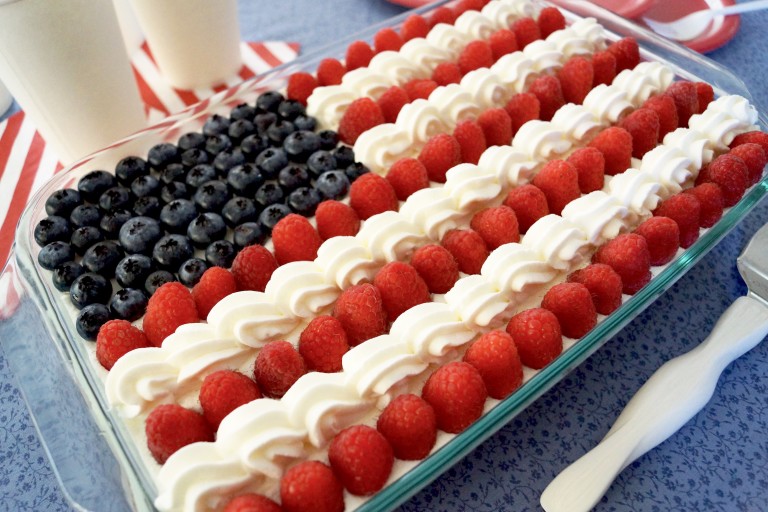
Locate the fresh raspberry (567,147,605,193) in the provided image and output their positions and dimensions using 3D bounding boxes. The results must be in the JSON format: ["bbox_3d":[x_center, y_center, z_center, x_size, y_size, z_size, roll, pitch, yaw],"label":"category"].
[{"bbox_3d":[0.098,-0.043,0.279,0.018,0.021,0.018,-2,53,3],"label":"fresh raspberry"}]

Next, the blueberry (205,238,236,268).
[{"bbox_3d":[-0.071,-0.001,0.250,0.013,0.011,0.013,-1,52,2],"label":"blueberry"}]

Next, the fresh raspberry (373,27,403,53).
[{"bbox_3d":[0.003,-0.127,0.344,0.017,0.019,0.017,-3,53,4],"label":"fresh raspberry"}]

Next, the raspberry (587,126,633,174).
[{"bbox_3d":[0.106,-0.049,0.271,0.019,0.023,0.019,-3,53,4],"label":"raspberry"}]

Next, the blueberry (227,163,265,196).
[{"bbox_3d":[-0.066,-0.037,0.276,0.016,0.013,0.016,-1,52,2],"label":"blueberry"}]

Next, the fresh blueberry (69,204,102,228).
[{"bbox_3d":[-0.143,-0.019,0.276,0.014,0.011,0.014,-32,56,-18],"label":"fresh blueberry"}]

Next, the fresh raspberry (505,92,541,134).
[{"bbox_3d":[0.071,-0.073,0.293,0.018,0.020,0.018,-1,52,2],"label":"fresh raspberry"}]

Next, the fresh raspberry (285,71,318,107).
[{"bbox_3d":[-0.048,-0.097,0.332,0.017,0.018,0.017,-2,53,3],"label":"fresh raspberry"}]

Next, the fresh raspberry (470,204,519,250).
[{"bbox_3d":[0.050,-0.012,0.256,0.021,0.021,0.021,-1,54,1],"label":"fresh raspberry"}]

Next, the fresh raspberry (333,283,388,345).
[{"bbox_3d":[-0.009,0.021,0.219,0.021,0.023,0.021,-9,53,-3],"label":"fresh raspberry"}]

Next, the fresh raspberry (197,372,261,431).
[{"bbox_3d":[-0.054,0.050,0.201,0.020,0.021,0.020,-2,53,2],"label":"fresh raspberry"}]

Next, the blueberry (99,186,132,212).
[{"bbox_3d":[-0.124,-0.025,0.267,0.014,0.011,0.014,-32,59,-19],"label":"blueberry"}]

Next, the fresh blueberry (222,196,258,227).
[{"bbox_3d":[-0.068,-0.021,0.272,0.016,0.013,0.016,-1,54,1],"label":"fresh blueberry"}]

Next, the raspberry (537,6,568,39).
[{"bbox_3d":[0.098,-0.137,0.334,0.017,0.017,0.017,11,55,12],"label":"raspberry"}]

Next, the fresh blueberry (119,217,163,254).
[{"bbox_3d":[-0.108,-0.009,0.256,0.017,0.014,0.017,-1,52,2],"label":"fresh blueberry"}]

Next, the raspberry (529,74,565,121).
[{"bbox_3d":[0.088,-0.087,0.311,0.018,0.022,0.018,-2,53,3],"label":"raspberry"}]

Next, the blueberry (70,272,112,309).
[{"bbox_3d":[-0.120,0.014,0.237,0.016,0.013,0.016,-1,54,2],"label":"blueberry"}]

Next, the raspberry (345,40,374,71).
[{"bbox_3d":[-0.013,-0.114,0.332,0.017,0.018,0.017,-2,53,2],"label":"raspberry"}]

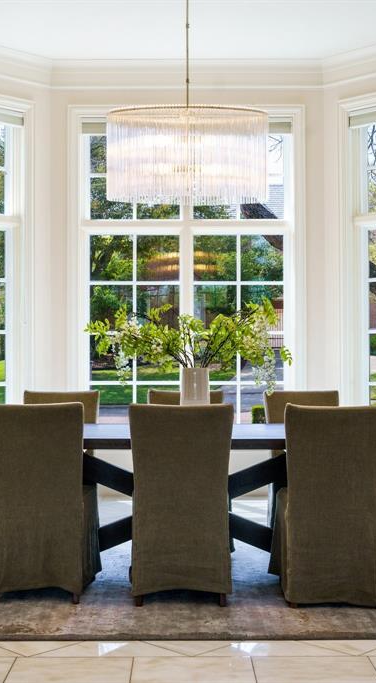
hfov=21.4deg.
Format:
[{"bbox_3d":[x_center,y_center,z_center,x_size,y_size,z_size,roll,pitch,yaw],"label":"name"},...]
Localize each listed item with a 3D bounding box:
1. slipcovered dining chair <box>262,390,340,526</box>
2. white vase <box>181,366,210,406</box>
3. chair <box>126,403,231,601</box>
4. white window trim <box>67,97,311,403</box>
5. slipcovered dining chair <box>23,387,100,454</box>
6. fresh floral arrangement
[{"bbox_3d":[0.711,0.774,5.988,0.485,0.945,0.640,0,-1,0],"label":"slipcovered dining chair"},{"bbox_3d":[0.041,0.320,5.496,0.165,0.344,0.165,0,-1,0],"label":"white vase"},{"bbox_3d":[-0.029,0.762,4.851,0.485,0.945,0.640,0,-1,0],"label":"chair"},{"bbox_3d":[-0.009,-0.535,8.297,1.988,2.870,0.100,0,-1,0],"label":"white window trim"},{"bbox_3d":[-0.790,0.782,6.110,0.490,0.955,0.640,0,-1,0],"label":"slipcovered dining chair"},{"bbox_3d":[0.000,0.028,5.600,1.160,0.560,0.750,0,-1,0],"label":"fresh floral arrangement"}]

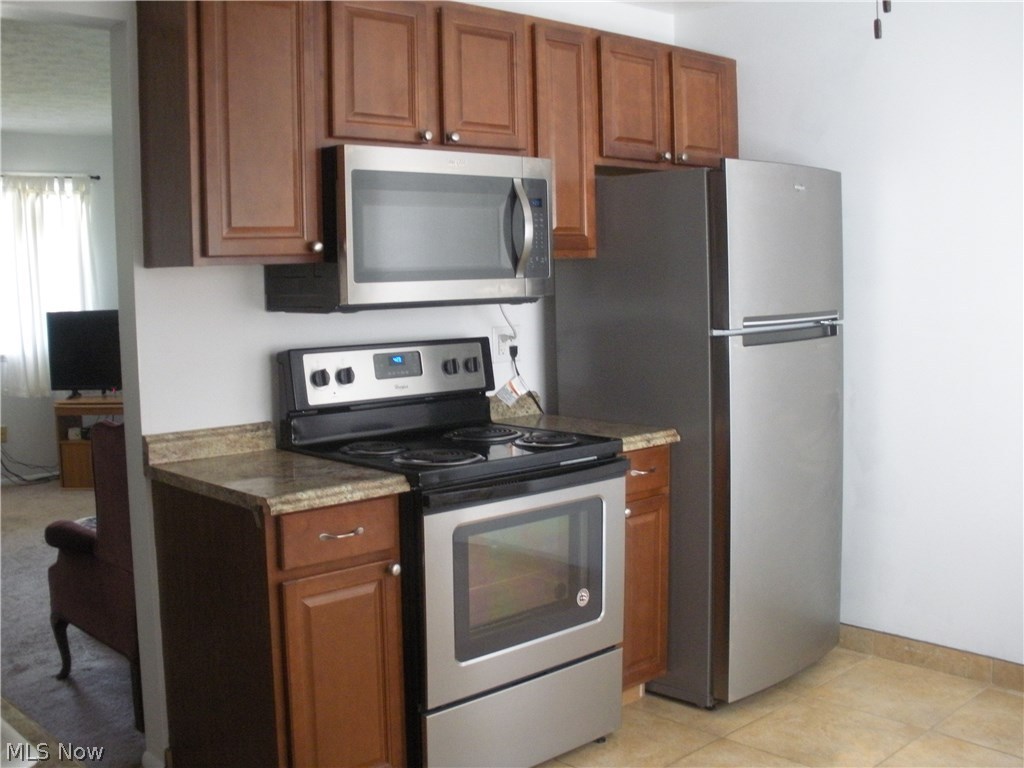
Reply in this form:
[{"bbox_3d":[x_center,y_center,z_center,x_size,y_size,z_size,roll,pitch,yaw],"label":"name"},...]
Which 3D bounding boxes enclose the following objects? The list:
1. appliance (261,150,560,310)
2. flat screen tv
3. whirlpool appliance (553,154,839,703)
[{"bbox_3d":[-0.301,-0.450,3.166,0.752,0.426,0.444,-6,7,-42],"label":"appliance"},{"bbox_3d":[-2.915,-0.216,7.687,0.970,0.640,0.180,0,6,14],"label":"flat screen tv"},{"bbox_3d":[0.677,0.146,3.733,0.690,1.751,0.774,-6,7,-42],"label":"whirlpool appliance"}]

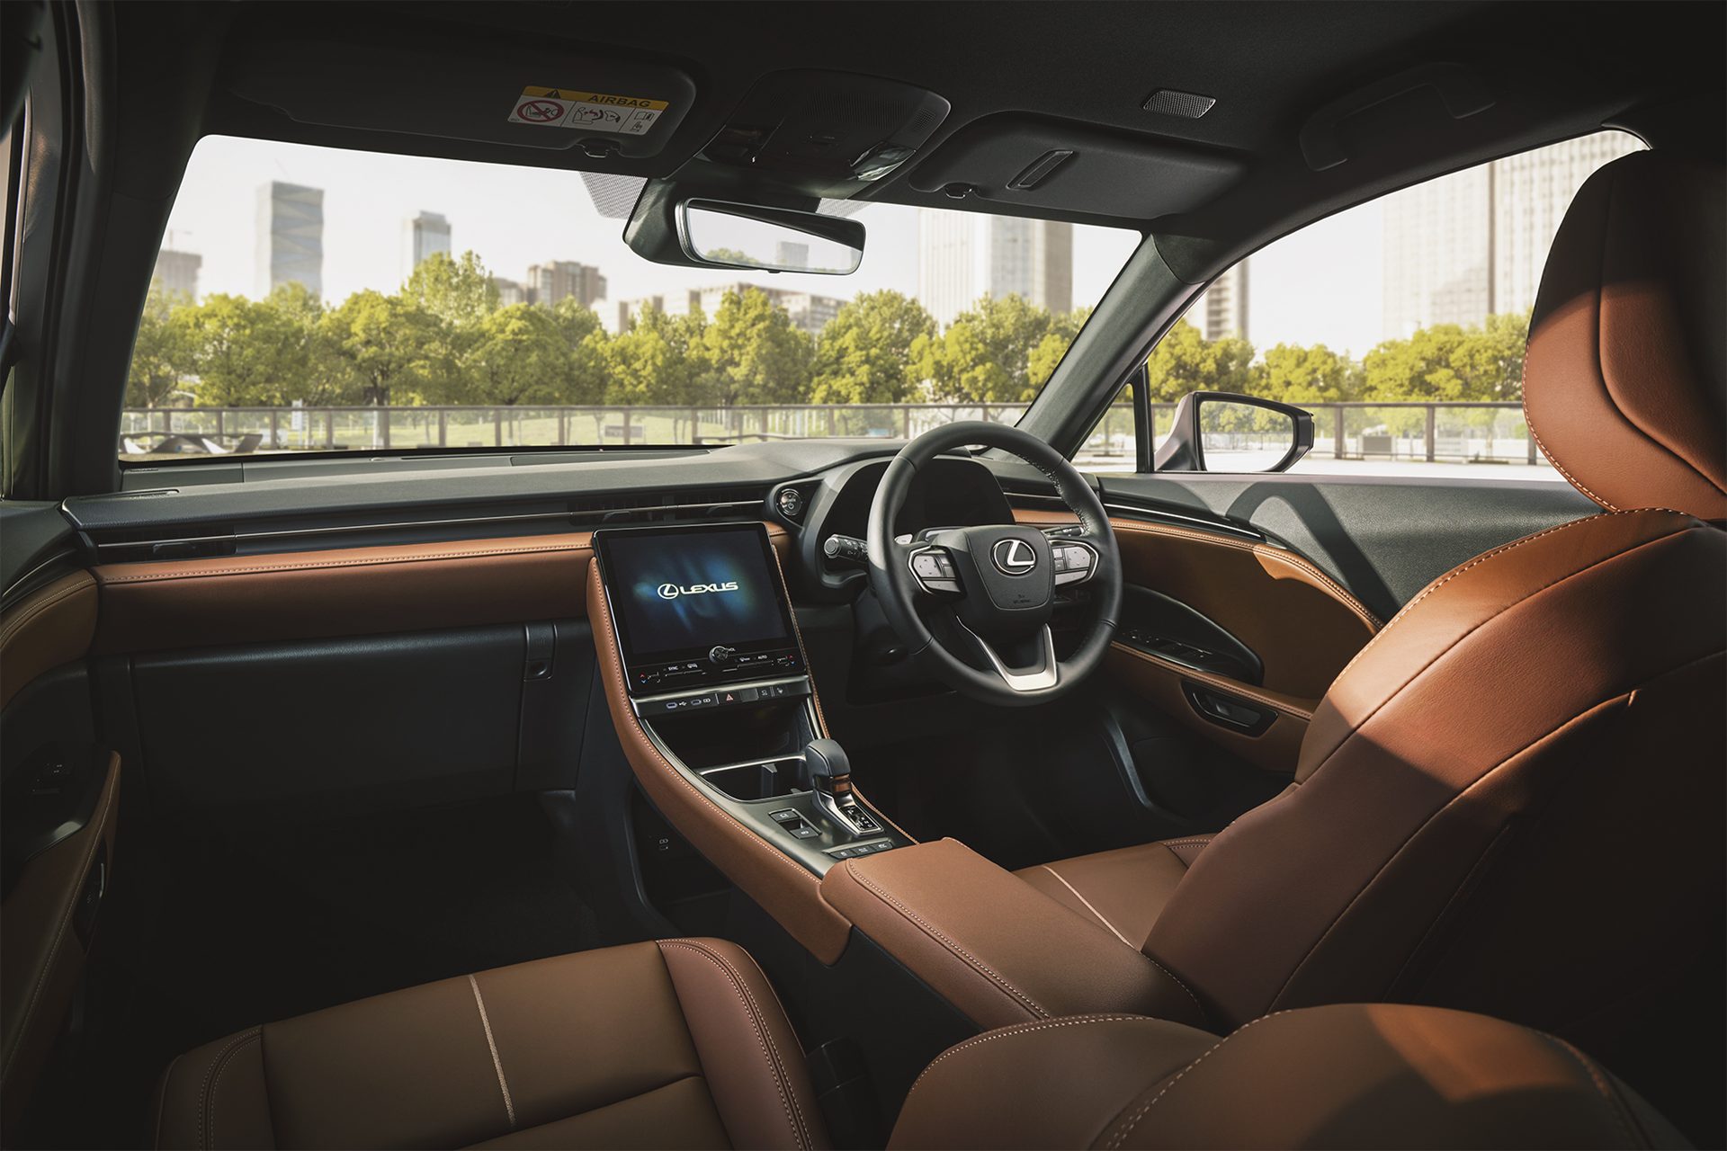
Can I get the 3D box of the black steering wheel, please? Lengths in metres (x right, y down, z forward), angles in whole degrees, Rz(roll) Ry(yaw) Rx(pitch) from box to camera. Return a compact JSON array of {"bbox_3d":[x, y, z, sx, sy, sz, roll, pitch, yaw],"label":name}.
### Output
[{"bbox_3d":[0.166,-0.015,1.476,0.367,0.367,0.100,-4,-12,-26],"label":"black steering wheel"}]

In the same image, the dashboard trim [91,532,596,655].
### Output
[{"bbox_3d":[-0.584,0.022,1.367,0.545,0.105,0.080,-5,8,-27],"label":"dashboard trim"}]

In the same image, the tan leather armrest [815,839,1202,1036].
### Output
[{"bbox_3d":[0.107,0.280,0.887,0.155,0.065,0.350,-5,8,-27],"label":"tan leather armrest"}]

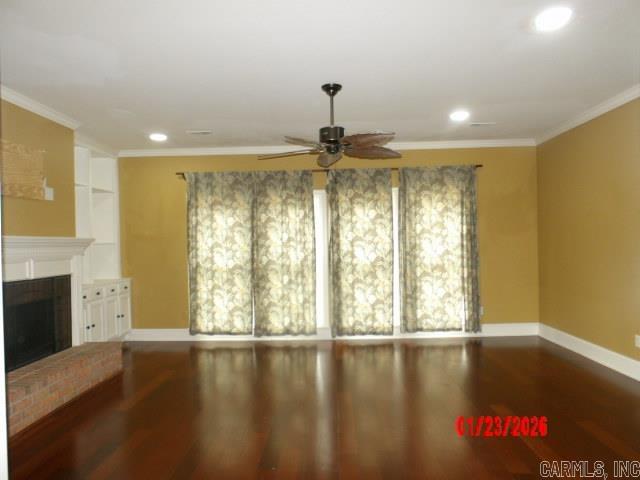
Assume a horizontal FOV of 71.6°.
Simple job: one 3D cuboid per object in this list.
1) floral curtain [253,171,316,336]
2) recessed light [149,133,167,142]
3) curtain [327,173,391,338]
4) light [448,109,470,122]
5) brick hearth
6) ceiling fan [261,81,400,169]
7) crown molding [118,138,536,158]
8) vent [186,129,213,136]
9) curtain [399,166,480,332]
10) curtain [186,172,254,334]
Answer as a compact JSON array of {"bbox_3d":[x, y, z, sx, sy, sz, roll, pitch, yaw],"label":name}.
[{"bbox_3d":[-0.484,0.183,6.073,0.872,2.257,0.107,-1,-1,2],"label":"floral curtain"},{"bbox_3d":[-2.004,-1.272,5.506,0.200,0.039,0.200,-1,-1,2],"label":"recessed light"},{"bbox_3d":[0.543,0.168,6.037,0.882,2.271,0.107,-1,-1,2],"label":"curtain"},{"bbox_3d":[1.521,-1.352,4.838,0.200,0.039,0.200,-1,-1,2],"label":"light"},{"bbox_3d":[-2.365,1.246,3.833,0.449,0.292,1.823,-1,-1,2],"label":"brick hearth"},{"bbox_3d":[0.108,-1.031,3.900,1.345,0.605,1.336,-1,-1,2],"label":"ceiling fan"},{"bbox_3d":[0.045,-1.264,6.124,5.792,0.090,0.088,-1,-1,2],"label":"crown molding"},{"bbox_3d":[-1.448,-1.281,5.330,0.312,0.024,0.195,-1,-1,2],"label":"vent"},{"bbox_3d":[1.617,0.130,5.999,1.105,2.236,0.107,-1,-1,2],"label":"curtain"},{"bbox_3d":[-1.374,0.184,6.105,0.923,2.228,0.107,-1,-1,2],"label":"curtain"}]

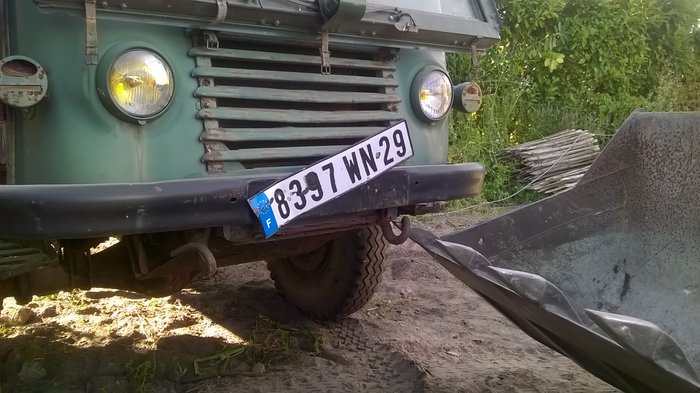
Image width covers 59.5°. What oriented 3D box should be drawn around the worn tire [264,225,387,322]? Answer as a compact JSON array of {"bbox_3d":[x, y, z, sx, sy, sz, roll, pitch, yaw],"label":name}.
[{"bbox_3d":[-0.160,0.172,3.070,0.220,0.876,0.876,-6,8,-39],"label":"worn tire"}]

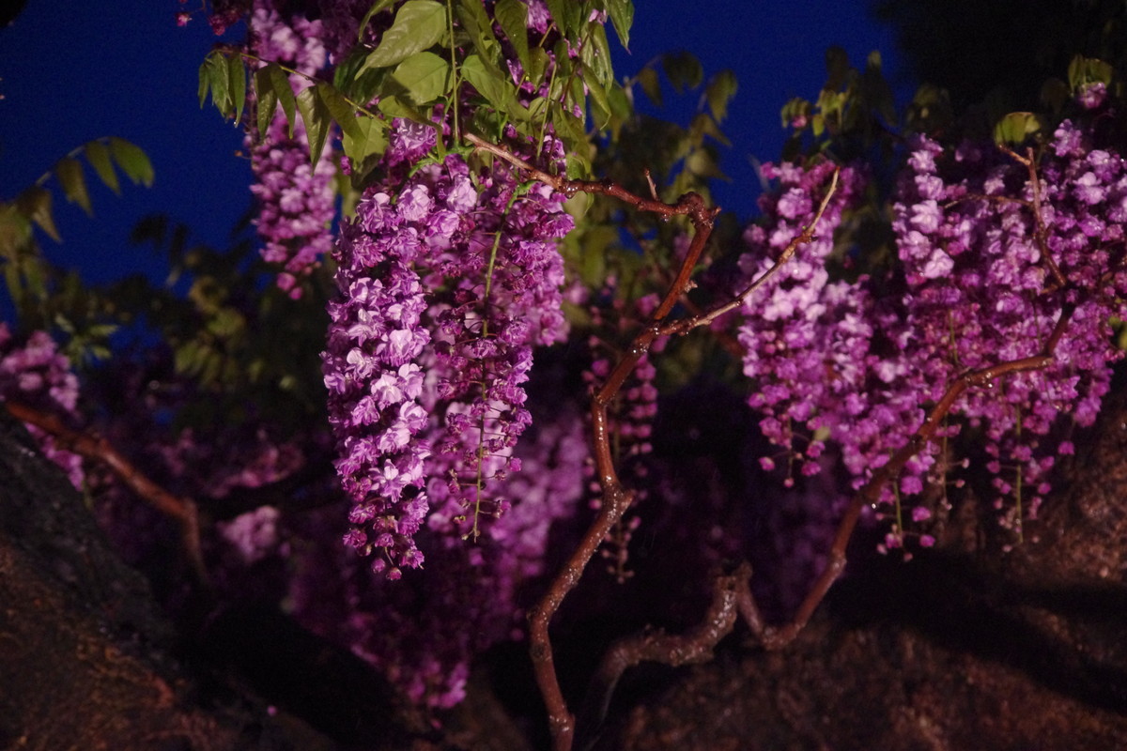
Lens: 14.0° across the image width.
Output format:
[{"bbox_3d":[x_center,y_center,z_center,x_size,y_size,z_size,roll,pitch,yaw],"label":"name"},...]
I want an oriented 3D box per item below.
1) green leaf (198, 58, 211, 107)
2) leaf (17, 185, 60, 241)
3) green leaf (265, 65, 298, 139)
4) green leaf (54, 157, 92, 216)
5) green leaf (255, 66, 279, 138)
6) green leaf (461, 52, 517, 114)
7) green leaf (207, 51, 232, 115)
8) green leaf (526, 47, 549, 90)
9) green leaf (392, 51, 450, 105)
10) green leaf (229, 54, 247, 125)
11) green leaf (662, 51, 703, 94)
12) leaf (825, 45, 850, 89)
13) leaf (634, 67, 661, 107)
[{"bbox_3d":[-0.242,-0.198,3.100,0.008,0.034,0.012,5,0,17],"label":"green leaf"},{"bbox_3d":[-0.410,-0.126,3.600,0.022,0.047,0.018,-25,0,0],"label":"leaf"},{"bbox_3d":[-0.194,-0.189,3.170,0.013,0.052,0.015,-12,-3,-11],"label":"green leaf"},{"bbox_3d":[-0.383,-0.147,3.600,0.019,0.049,0.018,-24,0,0],"label":"green leaf"},{"bbox_3d":[-0.205,-0.189,3.170,0.014,0.051,0.015,8,-3,11],"label":"green leaf"},{"bbox_3d":[-0.049,-0.196,3.080,0.023,0.048,0.018,-41,0,-12],"label":"green leaf"},{"bbox_3d":[-0.236,-0.200,3.150,0.014,0.044,0.015,-7,-3,6],"label":"green leaf"},{"bbox_3d":[-0.018,-0.213,3.200,0.016,0.030,0.014,0,-3,0],"label":"green leaf"},{"bbox_3d":[-0.097,-0.200,3.100,0.042,0.032,0.016,-39,-13,-3],"label":"green leaf"},{"bbox_3d":[-0.219,-0.193,3.100,0.011,0.047,0.016,3,0,-19],"label":"green leaf"},{"bbox_3d":[0.094,-0.241,3.650,0.031,0.033,0.020,0,-3,0],"label":"green leaf"},{"bbox_3d":[0.244,-0.274,4.100,0.021,0.040,0.018,0,-3,0],"label":"leaf"},{"bbox_3d":[0.068,-0.232,3.700,0.015,0.035,0.015,-27,0,0],"label":"leaf"}]

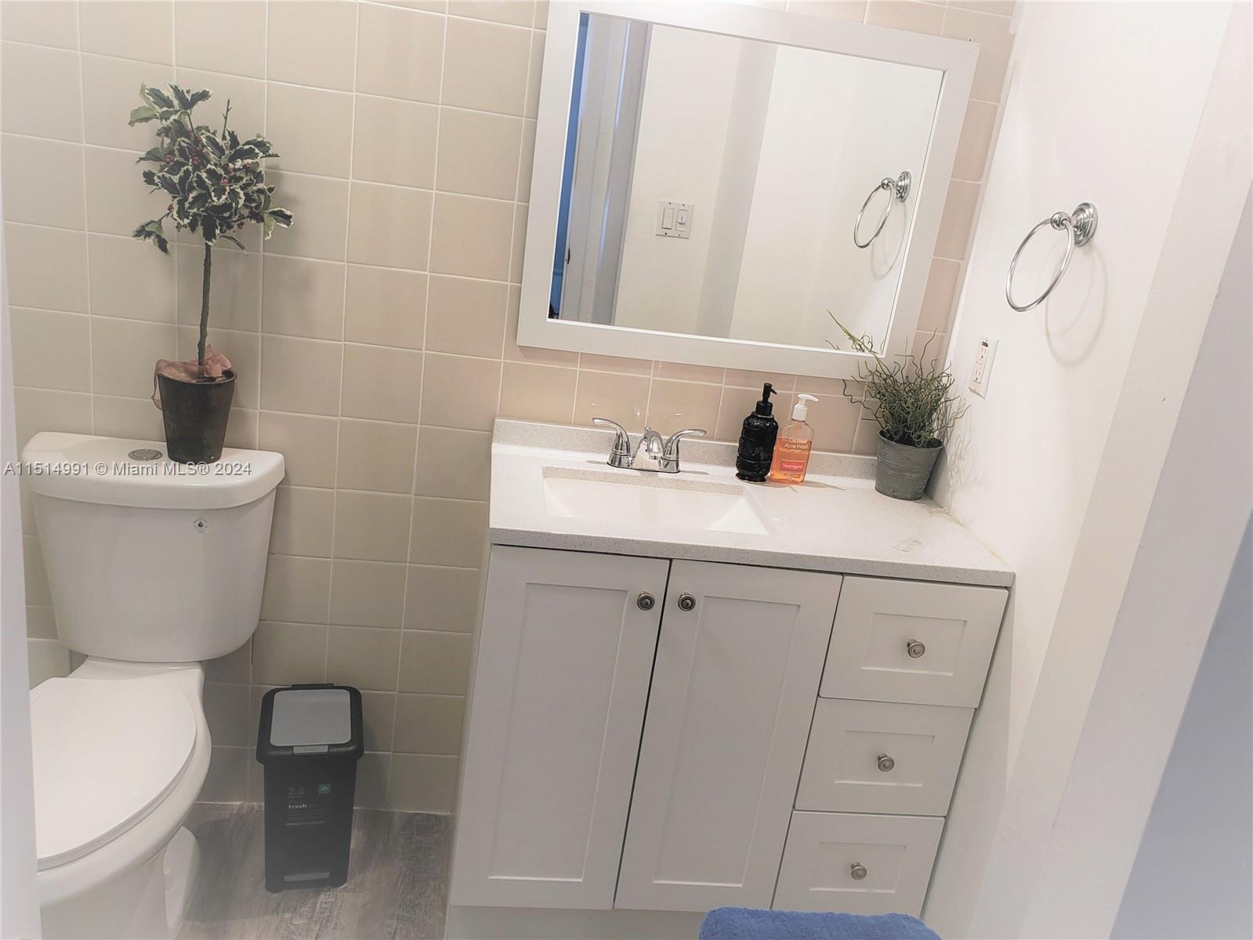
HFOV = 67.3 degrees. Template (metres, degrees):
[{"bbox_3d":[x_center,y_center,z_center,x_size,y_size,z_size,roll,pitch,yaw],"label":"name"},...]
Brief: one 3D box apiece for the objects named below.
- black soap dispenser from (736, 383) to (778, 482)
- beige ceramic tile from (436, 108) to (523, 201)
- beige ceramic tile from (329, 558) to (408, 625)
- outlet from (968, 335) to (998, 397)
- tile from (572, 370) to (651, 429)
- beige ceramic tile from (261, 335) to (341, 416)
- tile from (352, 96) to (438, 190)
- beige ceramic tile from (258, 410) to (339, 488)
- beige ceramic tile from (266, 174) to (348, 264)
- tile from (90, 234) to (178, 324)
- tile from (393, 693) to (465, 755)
[{"bbox_3d":[0.272,-0.078,1.911,0.070,0.196,0.070,-5,22,-37],"label":"black soap dispenser"},{"bbox_3d":[-0.274,-0.586,1.753,0.151,0.150,0.009,5,17,-9],"label":"beige ceramic tile"},{"bbox_3d":[-0.552,0.269,2.017,0.151,0.151,0.009,5,17,-9],"label":"beige ceramic tile"},{"bbox_3d":[0.698,-0.204,1.835,0.008,0.114,0.070,5,17,-9],"label":"outlet"},{"bbox_3d":[-0.036,-0.127,1.963,0.152,0.152,0.010,5,17,-9],"label":"tile"},{"bbox_3d":[-0.643,-0.184,1.862,0.152,0.152,0.010,5,17,-10],"label":"beige ceramic tile"},{"bbox_3d":[-0.428,-0.606,1.747,0.151,0.151,0.009,5,17,-9],"label":"tile"},{"bbox_3d":[-0.655,-0.036,1.880,0.151,0.150,0.009,5,17,-9],"label":"beige ceramic tile"},{"bbox_3d":[-0.602,-0.477,1.776,0.152,0.152,0.010,5,17,-9],"label":"beige ceramic tile"},{"bbox_3d":[-0.925,-0.357,1.766,0.152,0.152,0.010,5,17,-10],"label":"tile"},{"bbox_3d":[-0.445,0.575,2.142,0.152,0.152,0.010,5,17,-9],"label":"tile"}]

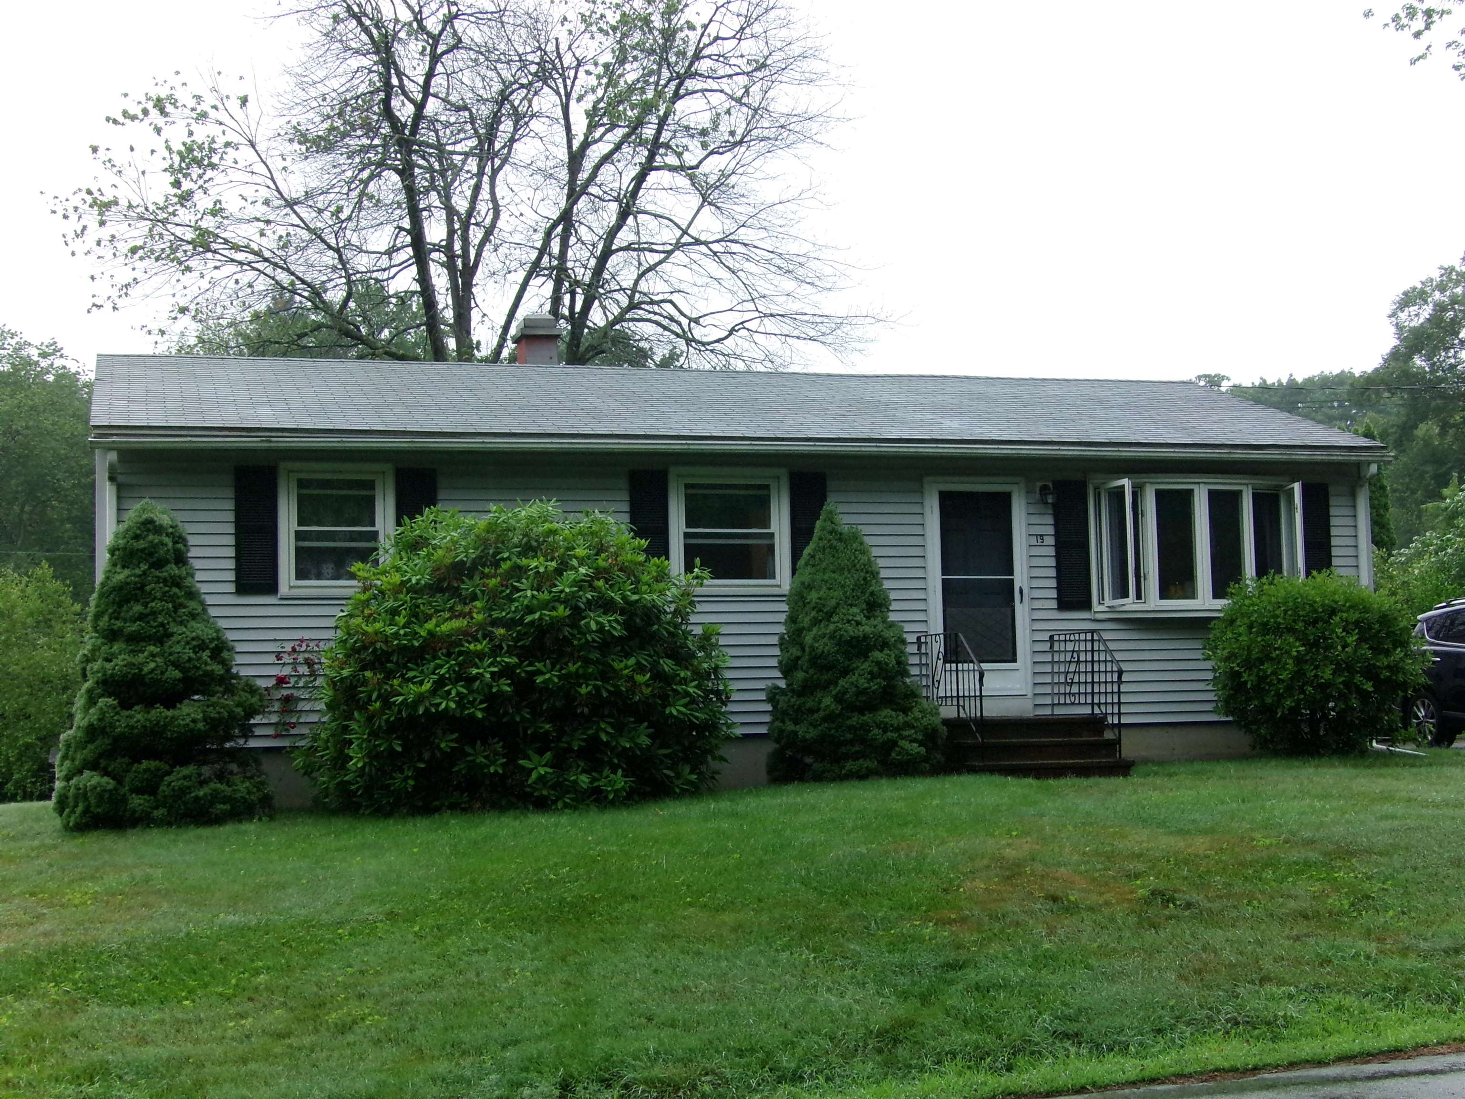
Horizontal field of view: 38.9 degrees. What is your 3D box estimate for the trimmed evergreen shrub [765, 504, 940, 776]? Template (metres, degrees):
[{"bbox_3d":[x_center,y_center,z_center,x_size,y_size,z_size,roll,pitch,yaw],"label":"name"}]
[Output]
[{"bbox_3d":[1.085,0.843,18.276,1.540,2.476,1.520,-1,-5,0],"label":"trimmed evergreen shrub"}]

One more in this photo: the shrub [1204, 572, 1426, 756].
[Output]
[{"bbox_3d":[5.479,1.105,19.500,2.030,1.751,1.900,0,-5,-17],"label":"shrub"}]

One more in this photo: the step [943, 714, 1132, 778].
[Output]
[{"bbox_3d":[2.579,1.817,18.835,1.580,0.530,1.550,0,-5,-17],"label":"step"}]

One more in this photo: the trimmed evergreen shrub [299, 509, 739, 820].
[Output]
[{"bbox_3d":[-1.785,0.897,17.021,3.550,2.530,2.500,0,-5,-17],"label":"trimmed evergreen shrub"}]

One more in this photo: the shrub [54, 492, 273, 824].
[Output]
[{"bbox_3d":[-4.531,0.915,16.437,1.700,2.578,1.680,0,-5,-17],"label":"shrub"}]

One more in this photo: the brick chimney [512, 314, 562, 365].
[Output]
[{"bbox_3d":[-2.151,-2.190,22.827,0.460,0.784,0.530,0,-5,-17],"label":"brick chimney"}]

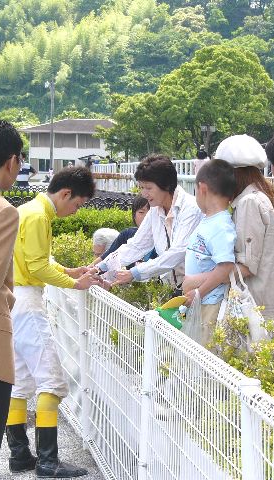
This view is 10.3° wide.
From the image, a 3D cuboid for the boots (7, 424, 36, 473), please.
[{"bbox_3d":[-0.556,1.089,7.920,0.280,0.255,0.110,0,3,-27],"label":"boots"}]

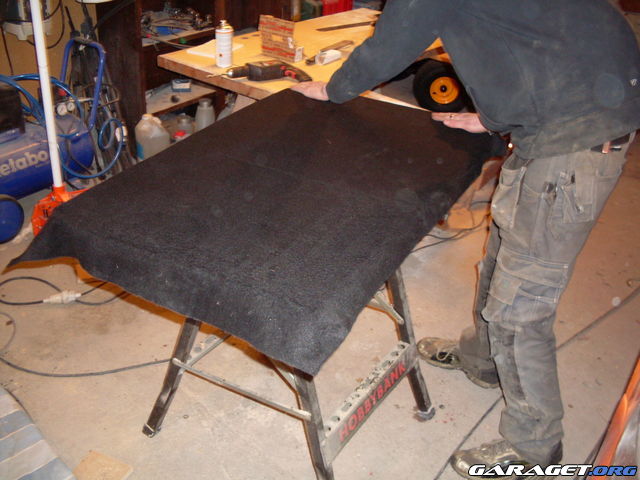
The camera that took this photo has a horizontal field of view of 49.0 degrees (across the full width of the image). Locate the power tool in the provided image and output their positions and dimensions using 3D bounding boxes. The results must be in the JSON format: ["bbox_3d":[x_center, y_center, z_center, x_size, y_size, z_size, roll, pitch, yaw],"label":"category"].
[{"bbox_3d":[-0.176,-0.587,2.486,0.290,0.072,0.175,-10,31,-22],"label":"power tool"}]

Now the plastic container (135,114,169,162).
[{"bbox_3d":[-0.886,-0.491,3.683,0.180,0.280,0.160,-5,29,-14],"label":"plastic container"}]

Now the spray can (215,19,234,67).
[{"bbox_3d":[-0.361,-0.737,2.638,0.066,0.175,0.066,-1,29,-6],"label":"spray can"}]

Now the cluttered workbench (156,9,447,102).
[{"bbox_3d":[0.075,-0.542,3.323,0.700,0.787,1.500,21,34,31],"label":"cluttered workbench"}]

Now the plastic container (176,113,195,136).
[{"bbox_3d":[-0.759,-0.644,3.950,0.092,0.140,0.092,-7,30,-16],"label":"plastic container"}]

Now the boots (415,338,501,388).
[{"bbox_3d":[0.479,0.377,2.362,0.305,0.120,0.110,20,33,28],"label":"boots"}]

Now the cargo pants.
[{"bbox_3d":[0.595,0.108,1.976,0.380,0.940,0.430,12,30,16],"label":"cargo pants"}]

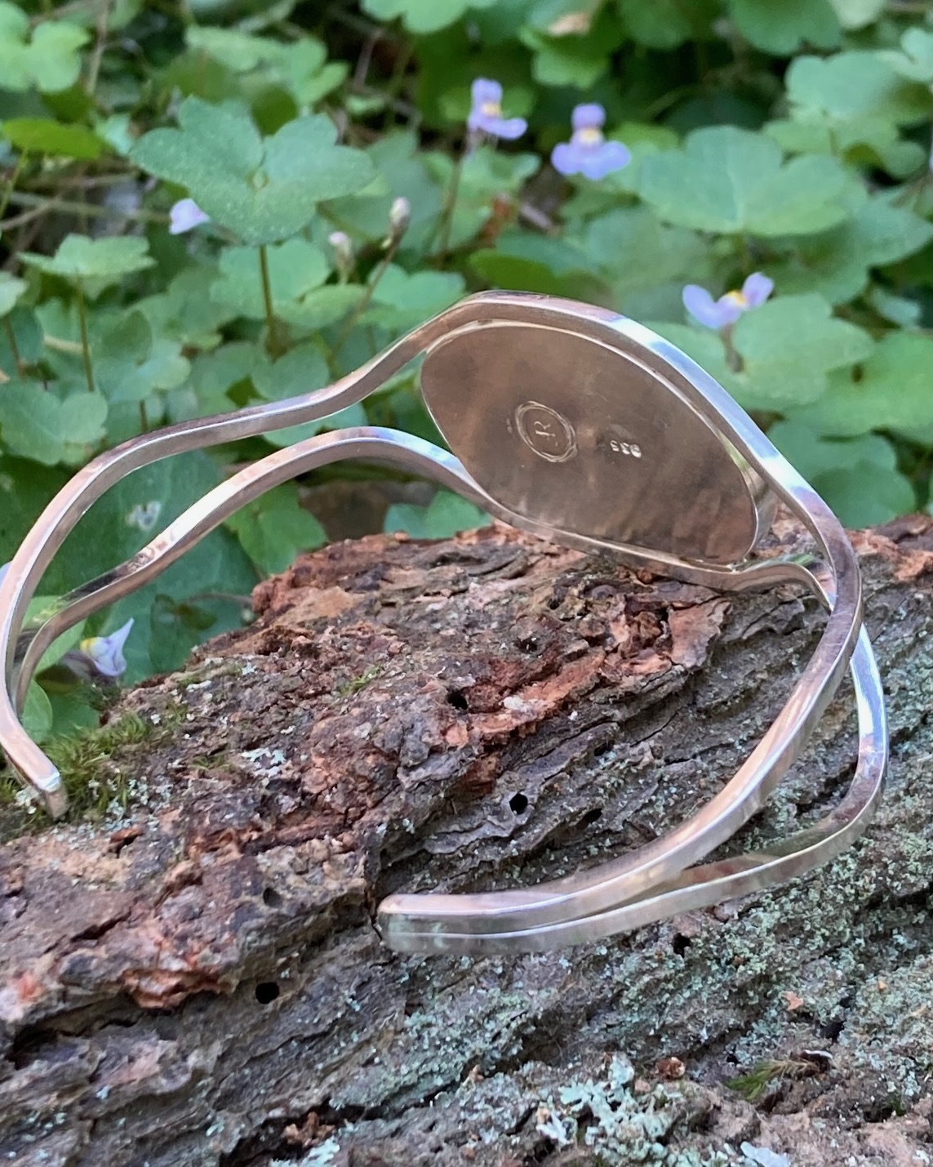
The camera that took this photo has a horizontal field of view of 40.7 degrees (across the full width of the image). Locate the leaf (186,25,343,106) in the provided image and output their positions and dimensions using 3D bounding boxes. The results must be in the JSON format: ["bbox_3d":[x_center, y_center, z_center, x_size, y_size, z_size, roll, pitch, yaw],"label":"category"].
[{"bbox_3d":[-0.035,-0.091,0.220,0.027,0.004,0.021,7,40,-4],"label":"leaf"}]

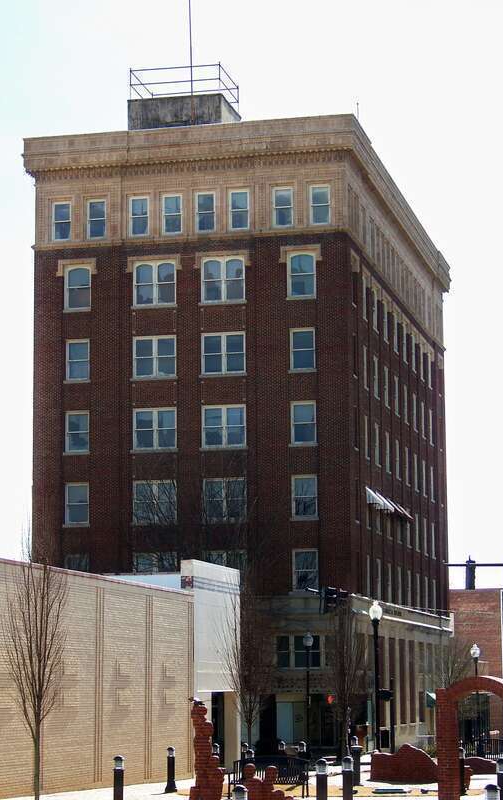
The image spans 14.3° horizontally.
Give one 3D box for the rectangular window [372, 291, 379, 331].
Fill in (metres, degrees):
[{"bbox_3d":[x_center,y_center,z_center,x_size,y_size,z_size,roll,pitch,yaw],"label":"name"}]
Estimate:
[{"bbox_3d":[5.846,-4.313,95.881,0.150,2.050,1.750,-2,-8,13],"label":"rectangular window"}]

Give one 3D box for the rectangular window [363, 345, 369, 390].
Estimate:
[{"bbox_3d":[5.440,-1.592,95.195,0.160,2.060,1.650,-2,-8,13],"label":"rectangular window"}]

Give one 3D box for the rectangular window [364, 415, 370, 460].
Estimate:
[{"bbox_3d":[5.177,1.676,91.818,0.150,1.900,1.750,-2,-8,13],"label":"rectangular window"}]

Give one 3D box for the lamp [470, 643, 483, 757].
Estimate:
[{"bbox_3d":[8.463,11.259,75.500,0.420,4.300,0.420,-2,-8,13],"label":"lamp"}]

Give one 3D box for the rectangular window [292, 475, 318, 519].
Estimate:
[{"bbox_3d":[2.403,4.296,88.717,1.115,1.884,0.150,-2,-8,13],"label":"rectangular window"}]

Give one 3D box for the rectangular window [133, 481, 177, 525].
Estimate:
[{"bbox_3d":[-4.268,4.557,89.437,2.020,1.920,0.150,-2,-8,13],"label":"rectangular window"}]

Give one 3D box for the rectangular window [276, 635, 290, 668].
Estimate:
[{"bbox_3d":[1.367,10.999,87.935,0.637,1.453,0.160,-2,-9,13],"label":"rectangular window"}]

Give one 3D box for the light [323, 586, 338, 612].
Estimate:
[{"bbox_3d":[3.221,8.082,81.500,0.450,1.060,0.360,-2,-8,13],"label":"light"}]

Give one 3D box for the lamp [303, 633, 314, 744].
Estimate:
[{"bbox_3d":[2.330,12.108,83.351,0.430,4.920,0.430,-2,-8,13],"label":"lamp"}]

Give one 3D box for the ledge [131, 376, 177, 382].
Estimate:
[{"bbox_3d":[-4.347,-0.937,90.159,2.180,0.150,0.220,-2,-8,13],"label":"ledge"}]

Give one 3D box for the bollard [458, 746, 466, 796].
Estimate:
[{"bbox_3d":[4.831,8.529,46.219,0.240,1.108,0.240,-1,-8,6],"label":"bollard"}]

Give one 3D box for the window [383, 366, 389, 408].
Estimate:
[{"bbox_3d":[6.533,-0.622,98.254,0.150,1.900,1.750,-2,-8,13],"label":"window"}]

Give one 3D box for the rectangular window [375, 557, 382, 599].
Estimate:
[{"bbox_3d":[5.892,8.384,93.757,0.150,1.900,1.750,-2,-8,13],"label":"rectangular window"}]

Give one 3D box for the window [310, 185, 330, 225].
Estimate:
[{"bbox_3d":[3.078,-8.776,90.422,0.918,1.808,0.160,-2,-9,13],"label":"window"}]

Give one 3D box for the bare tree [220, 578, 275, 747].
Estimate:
[{"bbox_3d":[-0.127,8.747,63.456,1.800,6.280,1.800,0,-8,0],"label":"bare tree"}]

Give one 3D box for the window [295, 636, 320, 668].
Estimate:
[{"bbox_3d":[2.421,10.873,86.974,1.150,1.450,0.150,-2,-8,13],"label":"window"}]

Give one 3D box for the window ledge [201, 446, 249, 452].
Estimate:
[{"bbox_3d":[-1.222,2.195,89.667,2.233,0.150,0.200,-2,-8,13],"label":"window ledge"}]

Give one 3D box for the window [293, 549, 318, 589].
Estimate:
[{"bbox_3d":[2.371,7.452,88.218,1.131,1.826,0.160,-2,-9,13],"label":"window"}]

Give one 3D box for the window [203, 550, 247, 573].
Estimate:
[{"bbox_3d":[-1.163,7.776,90.292,2.020,1.970,0.160,-2,-8,13],"label":"window"}]

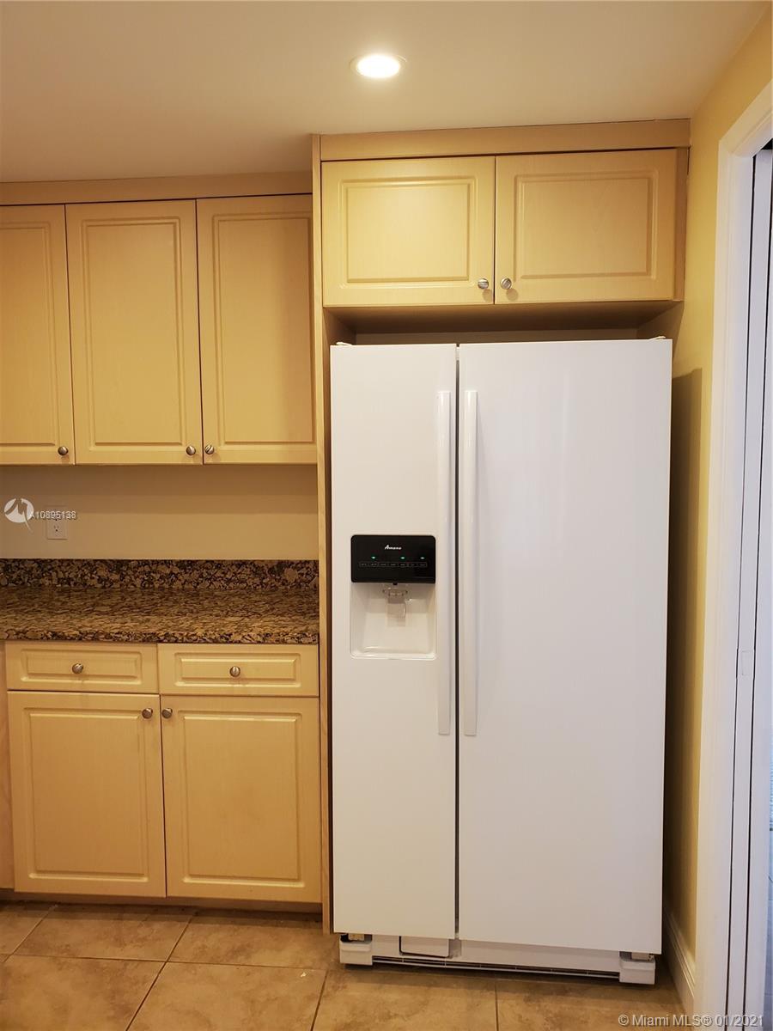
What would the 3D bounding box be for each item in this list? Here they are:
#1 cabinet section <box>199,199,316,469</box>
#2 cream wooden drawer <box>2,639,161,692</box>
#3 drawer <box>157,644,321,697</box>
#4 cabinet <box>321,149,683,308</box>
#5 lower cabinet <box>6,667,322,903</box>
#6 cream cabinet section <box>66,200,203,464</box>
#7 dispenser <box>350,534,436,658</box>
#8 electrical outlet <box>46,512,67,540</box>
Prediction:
[{"bbox_3d":[-0.366,-0.586,2.581,0.416,0.820,0.335,0,5,5],"label":"cabinet section"},{"bbox_3d":[-0.867,0.421,2.471,0.457,0.149,0.452,0,5,5],"label":"cream wooden drawer"},{"bbox_3d":[-0.404,0.421,2.435,0.463,0.149,0.452,0,5,5],"label":"drawer"},{"bbox_3d":[0.324,-0.786,2.353,0.954,0.387,0.559,0,5,5],"label":"cabinet"},{"bbox_3d":[-0.626,0.741,2.560,0.924,0.809,0.612,0,5,5],"label":"lower cabinet"},{"bbox_3d":[-0.783,-0.587,2.616,0.421,0.820,0.335,0,5,5],"label":"cream cabinet section"},{"bbox_3d":[0.022,0.208,2.048,0.223,0.325,0.101,0,5,6],"label":"dispenser"},{"bbox_3d":[-1.221,0.032,2.867,0.073,0.112,0.010,0,5,5],"label":"electrical outlet"}]

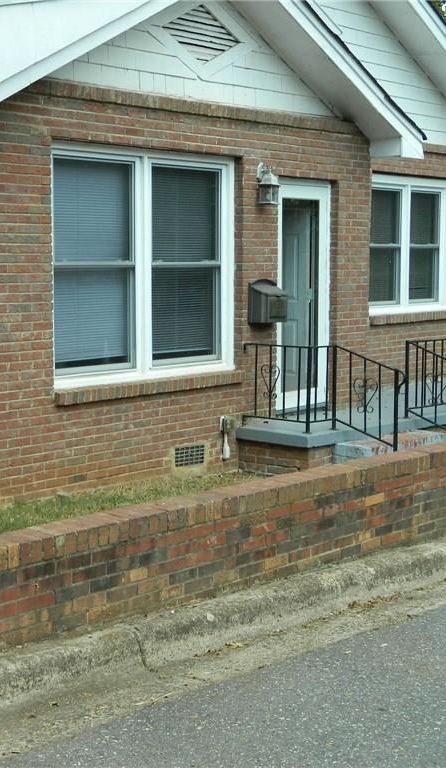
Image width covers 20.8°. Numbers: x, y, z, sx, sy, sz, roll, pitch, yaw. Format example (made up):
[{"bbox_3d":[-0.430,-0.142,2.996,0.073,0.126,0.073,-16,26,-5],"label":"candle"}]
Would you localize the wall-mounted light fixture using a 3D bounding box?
[{"bbox_3d":[0.404,-1.726,10.442,0.211,0.366,0.187,6,8,40],"label":"wall-mounted light fixture"}]

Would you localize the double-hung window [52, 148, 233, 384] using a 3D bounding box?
[{"bbox_3d":[-0.604,-0.924,9.632,0.101,1.800,2.165,6,8,40],"label":"double-hung window"}]

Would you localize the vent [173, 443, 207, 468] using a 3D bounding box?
[{"bbox_3d":[-0.280,0.597,10.080,0.045,0.191,0.371,6,8,40],"label":"vent"}]

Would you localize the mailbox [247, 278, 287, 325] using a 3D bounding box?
[{"bbox_3d":[0.414,-0.715,10.602,0.176,0.392,0.377,6,8,40],"label":"mailbox"}]

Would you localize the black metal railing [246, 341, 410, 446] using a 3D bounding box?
[{"bbox_3d":[0.846,0.166,10.269,1.396,0.980,0.412,6,8,40],"label":"black metal railing"}]

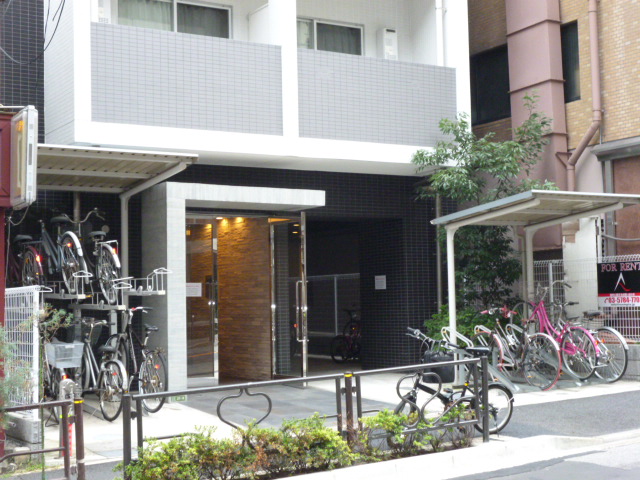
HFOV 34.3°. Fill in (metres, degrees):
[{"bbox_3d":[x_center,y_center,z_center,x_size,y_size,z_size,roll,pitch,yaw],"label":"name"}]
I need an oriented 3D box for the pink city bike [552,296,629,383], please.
[{"bbox_3d":[3.228,1.216,12.972,0.560,1.020,1.770,1,-1,-30],"label":"pink city bike"}]

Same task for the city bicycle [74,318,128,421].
[{"bbox_3d":[-2.513,1.405,11.571,0.560,1.030,1.800,1,2,-31],"label":"city bicycle"}]

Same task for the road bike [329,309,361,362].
[{"bbox_3d":[0.564,1.673,18.253,0.520,1.030,1.540,1,-5,-30],"label":"road bike"}]

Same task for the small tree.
[{"bbox_3d":[2.358,-0.146,14.754,2.000,4.064,1.900,-1,-4,0],"label":"small tree"}]

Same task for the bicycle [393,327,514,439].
[{"bbox_3d":[1.299,1.391,10.078,1.520,1.060,0.520,1,-5,-30],"label":"bicycle"}]

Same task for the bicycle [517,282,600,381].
[{"bbox_3d":[3.001,1.126,13.364,0.560,1.050,1.745,1,11,-31],"label":"bicycle"}]

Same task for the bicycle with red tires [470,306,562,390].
[{"bbox_3d":[2.343,1.283,12.578,0.560,1.000,1.780,1,-4,-30],"label":"bicycle with red tires"}]

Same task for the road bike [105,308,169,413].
[{"bbox_3d":[-2.106,1.346,11.875,0.550,1.060,1.760,1,3,-33],"label":"road bike"}]

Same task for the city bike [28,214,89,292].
[{"bbox_3d":[-2.972,0.115,11.666,0.550,1.010,1.770,-6,-1,-31],"label":"city bike"}]

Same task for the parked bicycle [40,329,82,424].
[{"bbox_3d":[-2.889,1.420,11.274,0.550,1.030,1.800,1,1,-31],"label":"parked bicycle"}]

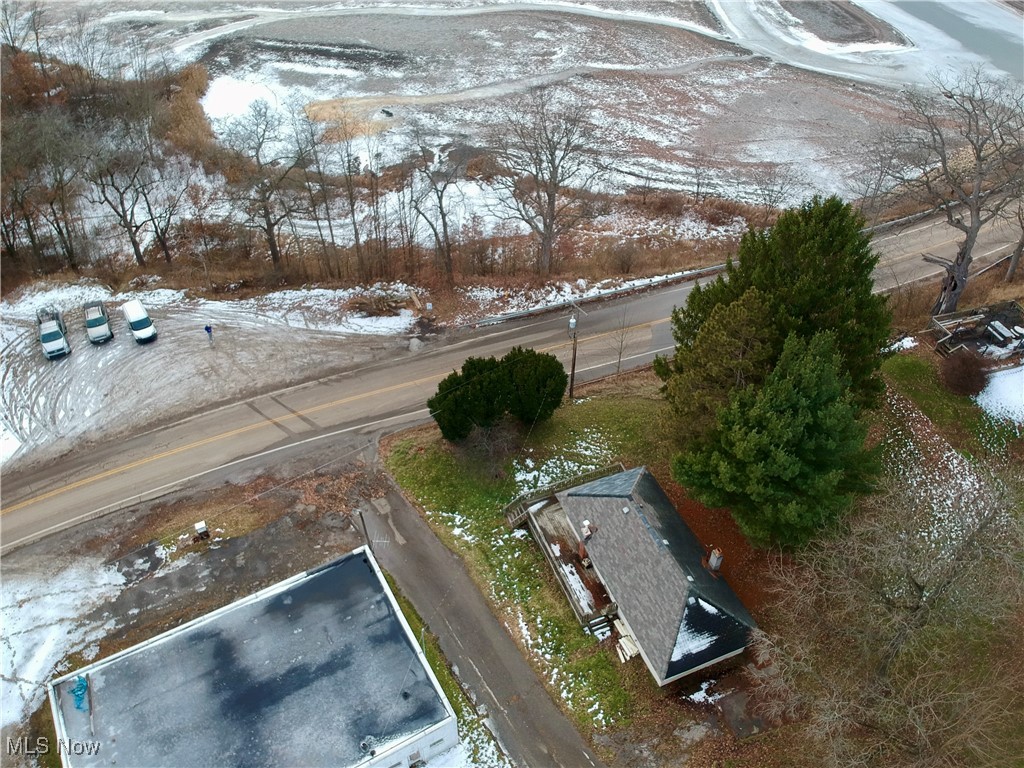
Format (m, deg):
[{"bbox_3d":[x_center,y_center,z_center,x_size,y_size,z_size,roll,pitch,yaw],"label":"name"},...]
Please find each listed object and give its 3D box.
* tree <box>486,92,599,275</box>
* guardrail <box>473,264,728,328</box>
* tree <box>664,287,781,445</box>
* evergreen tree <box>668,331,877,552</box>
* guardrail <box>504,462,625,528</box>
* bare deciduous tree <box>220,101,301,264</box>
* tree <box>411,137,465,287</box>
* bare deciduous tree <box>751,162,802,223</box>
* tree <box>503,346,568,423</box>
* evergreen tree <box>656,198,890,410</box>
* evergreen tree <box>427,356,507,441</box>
[{"bbox_3d":[3.214,-18.717,72.277,10.800,19.300,10.800,1,41,0],"label":"tree"},{"bbox_3d":[9.625,-9.010,74.588,28.803,0.800,0.800,-14,44,-16],"label":"guardrail"},{"bbox_3d":[16.719,-1.742,57.101,9.000,13.200,9.000,1,41,0],"label":"tree"},{"bbox_3d":[18.852,2.588,51.024,14.300,14.800,14.300,1,41,0],"label":"evergreen tree"},{"bbox_3d":[4.081,8.023,54.365,9.922,1.300,1.100,-18,45,-20],"label":"guardrail"},{"bbox_3d":[-24.775,-19.061,73.467,7.400,17.800,7.400,1,41,0],"label":"bare deciduous tree"},{"bbox_3d":[-7.178,-16.149,71.743,5.200,16.000,5.200,1,41,0],"label":"tree"},{"bbox_3d":[30.276,-21.876,85.299,5.500,7.800,5.500,1,41,0],"label":"bare deciduous tree"},{"bbox_3d":[1.894,0.167,59.748,5.350,6.600,5.350,1,41,0],"label":"tree"},{"bbox_3d":[22.893,-7.285,60.797,18.500,16.700,18.500,1,41,0],"label":"evergreen tree"},{"bbox_3d":[-3.584,1.221,58.491,6.200,6.600,6.200,1,41,0],"label":"evergreen tree"}]

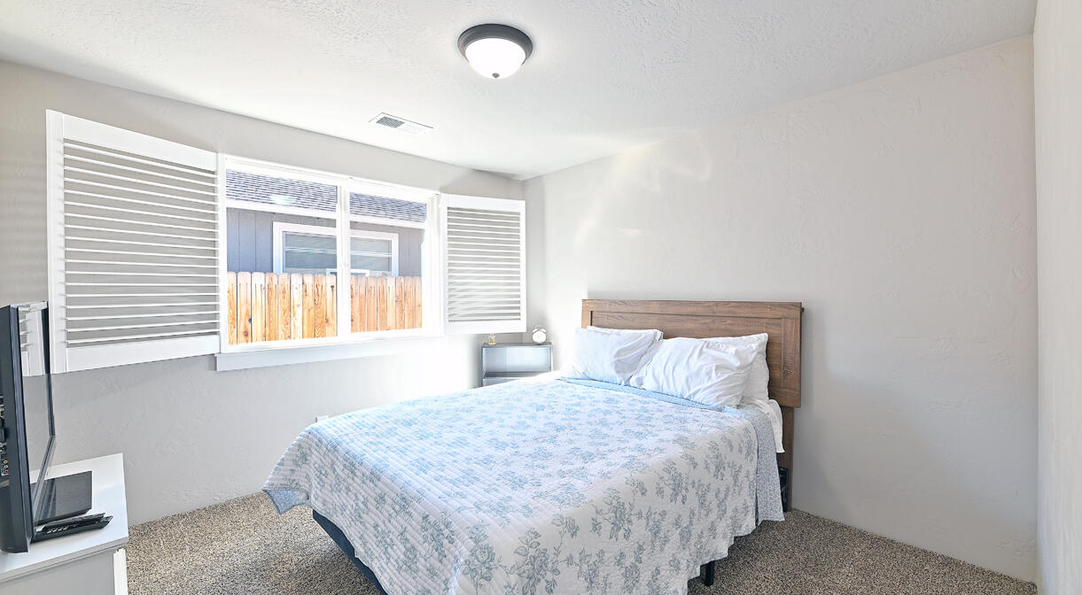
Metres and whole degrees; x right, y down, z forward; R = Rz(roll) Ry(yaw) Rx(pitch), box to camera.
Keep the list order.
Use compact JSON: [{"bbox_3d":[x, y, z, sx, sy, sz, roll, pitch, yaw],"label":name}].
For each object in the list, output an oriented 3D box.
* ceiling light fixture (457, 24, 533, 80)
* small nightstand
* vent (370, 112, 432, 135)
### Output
[{"bbox_3d":[-0.207,-1.083,1.933,0.341,0.147,0.341,0,0,0],"label":"ceiling light fixture"},{"bbox_3d":[-0.204,0.836,3.756,0.613,0.840,0.250,0,0,-1],"label":"small nightstand"},{"bbox_3d":[-0.932,-1.147,2.822,0.354,0.020,0.200,0,0,-43],"label":"vent"}]

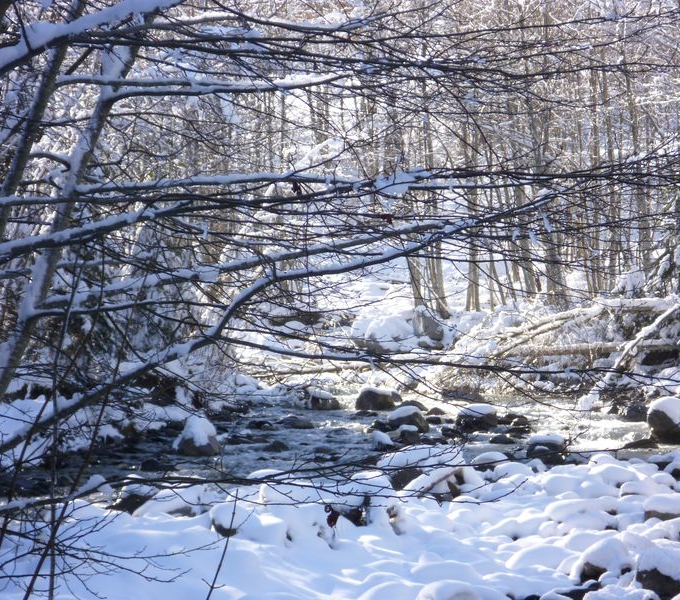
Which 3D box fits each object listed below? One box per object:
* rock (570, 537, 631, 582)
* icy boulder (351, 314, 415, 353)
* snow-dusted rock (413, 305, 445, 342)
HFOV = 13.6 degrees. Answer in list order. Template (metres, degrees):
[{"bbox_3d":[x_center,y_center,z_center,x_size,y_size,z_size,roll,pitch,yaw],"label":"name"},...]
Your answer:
[{"bbox_3d":[2.410,2.392,26.200,0.571,0.411,0.500,0,1,0],"label":"rock"},{"bbox_3d":[0.927,0.731,62.000,1.396,0.804,1.100,0,1,0],"label":"icy boulder"},{"bbox_3d":[1.961,0.521,63.000,0.709,0.817,0.780,0,1,0],"label":"snow-dusted rock"}]

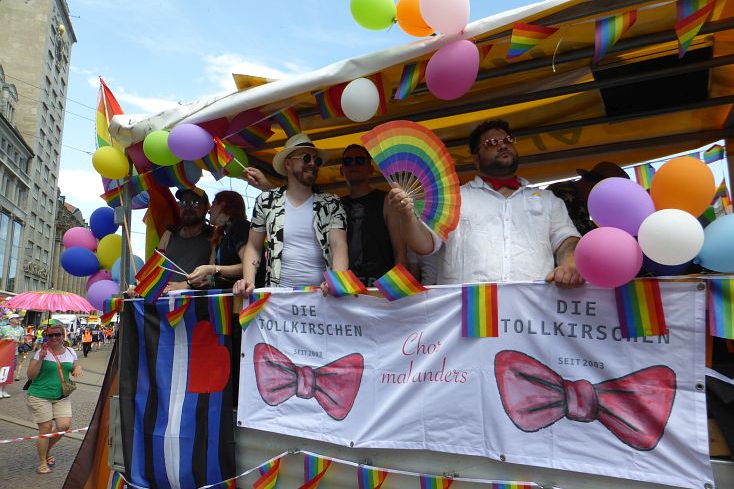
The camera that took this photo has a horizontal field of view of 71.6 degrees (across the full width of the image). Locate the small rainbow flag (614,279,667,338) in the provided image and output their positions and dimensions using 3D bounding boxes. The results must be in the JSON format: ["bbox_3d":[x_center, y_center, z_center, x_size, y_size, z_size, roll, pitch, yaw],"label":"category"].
[{"bbox_3d":[0.932,0.218,1.735,0.155,0.205,0.030,-5,-10,30],"label":"small rainbow flag"}]

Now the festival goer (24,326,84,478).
[{"bbox_3d":[-3.466,1.651,5.671,0.550,1.640,0.400,6,-11,-37],"label":"festival goer"}]

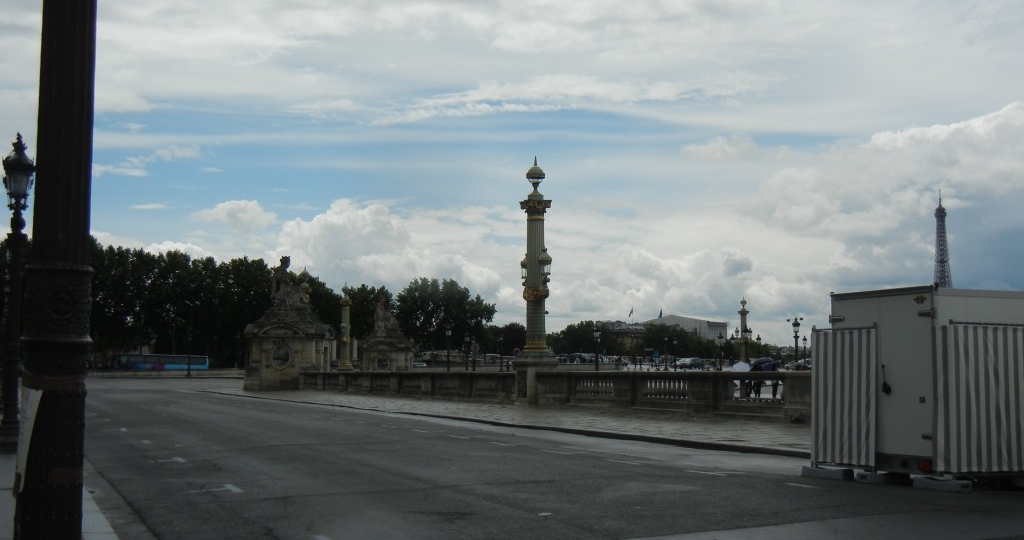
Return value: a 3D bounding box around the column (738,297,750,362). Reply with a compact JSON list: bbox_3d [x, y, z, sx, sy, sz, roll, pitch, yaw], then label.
[{"bbox_3d":[31.214,8.044,154.889,1.550,8.850,1.550,0,-5,3],"label":"column"}]

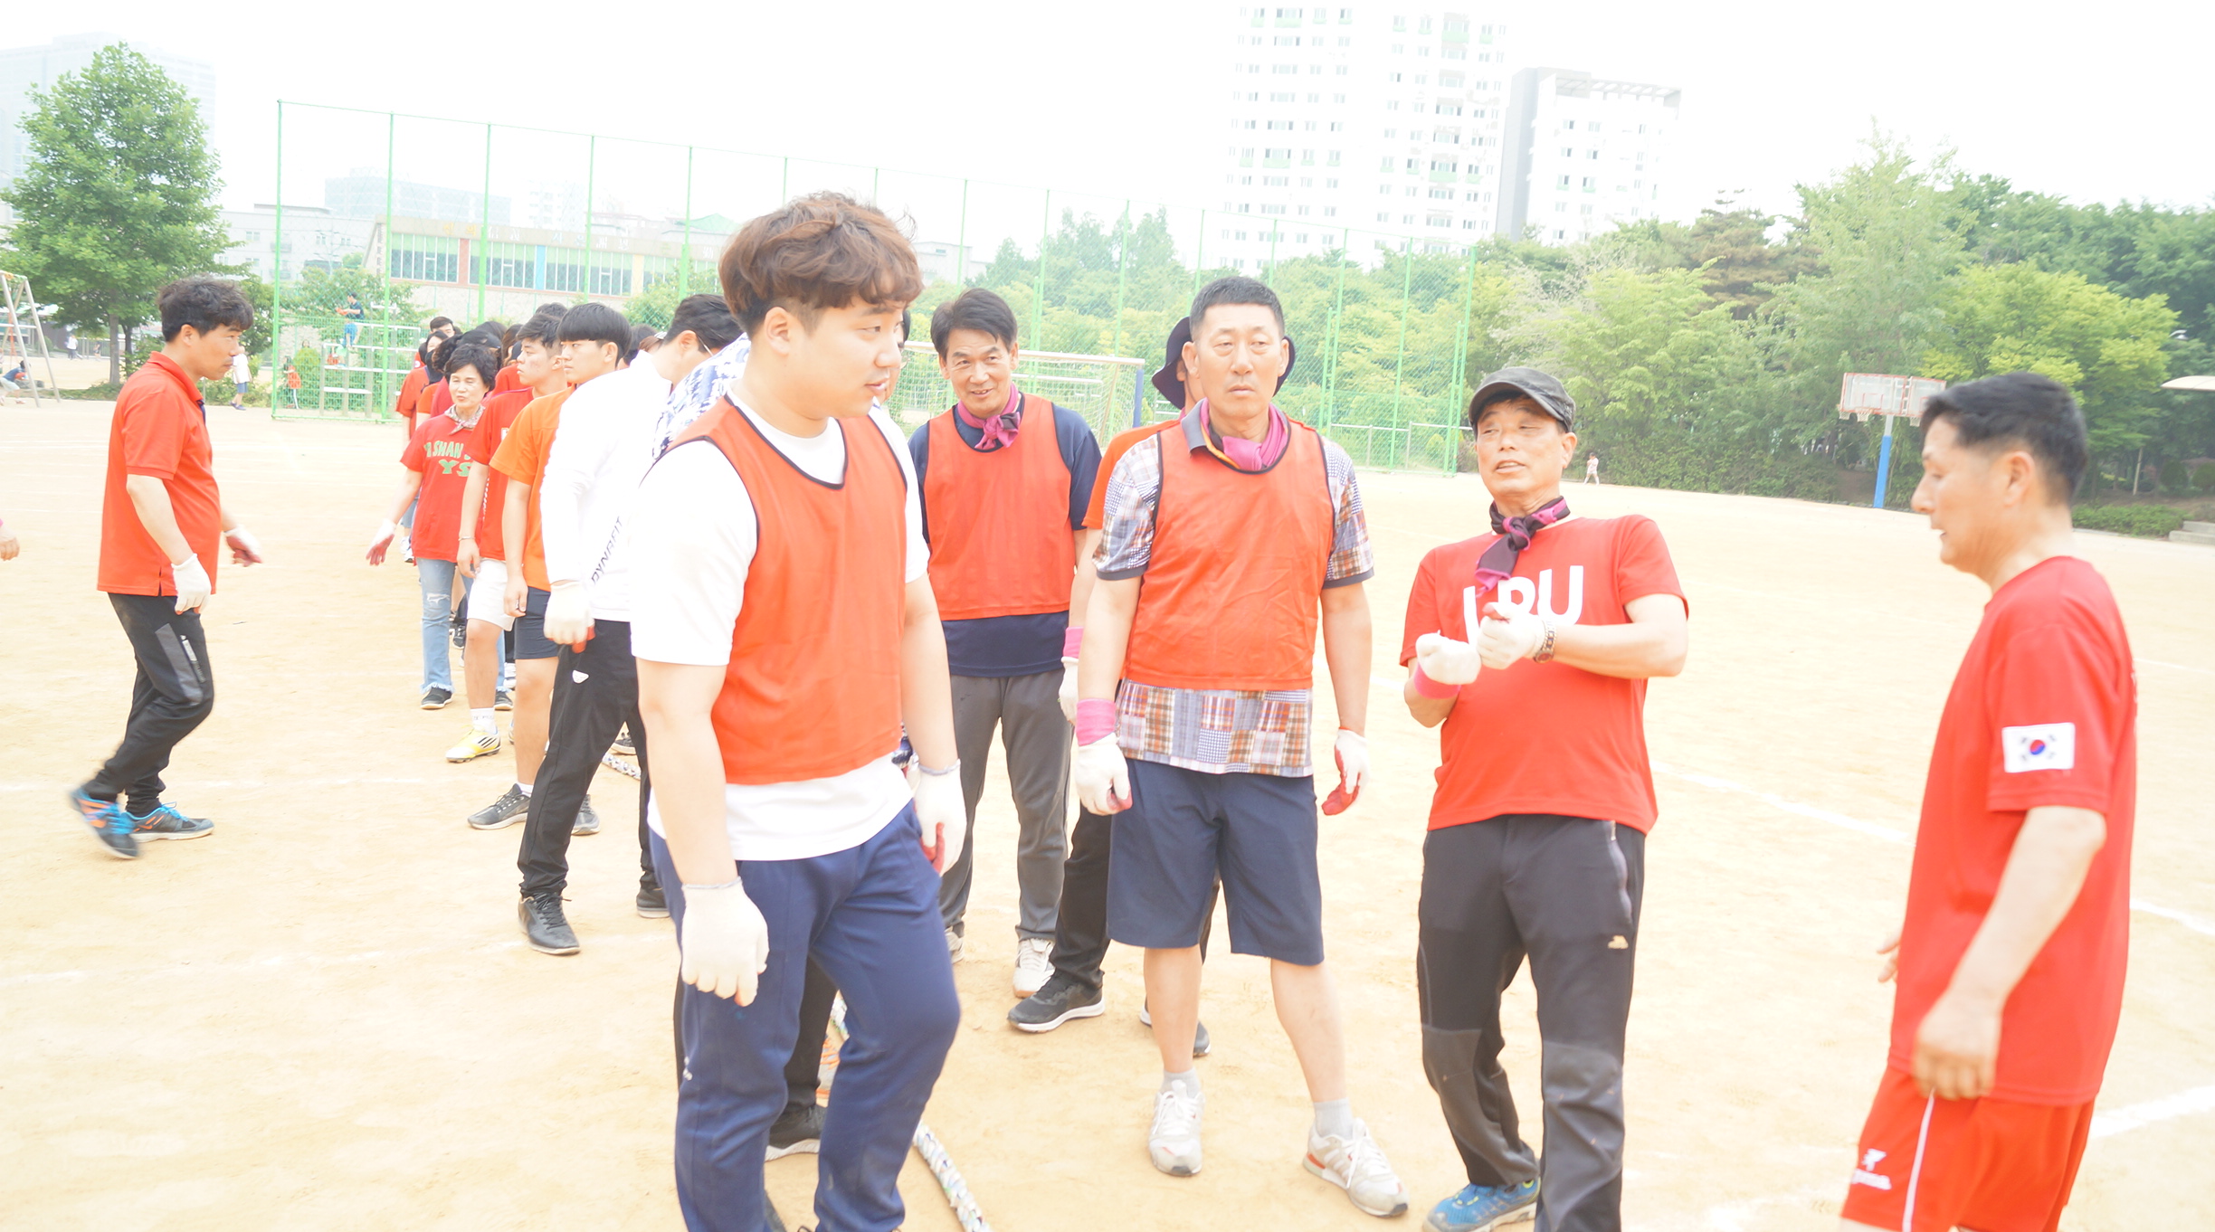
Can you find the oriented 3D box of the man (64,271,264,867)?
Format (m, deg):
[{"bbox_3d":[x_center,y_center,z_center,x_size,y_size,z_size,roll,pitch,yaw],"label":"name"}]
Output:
[{"bbox_3d":[-2.771,-0.152,4.866,0.520,1.680,0.500,1,8,-28],"label":"man"}]

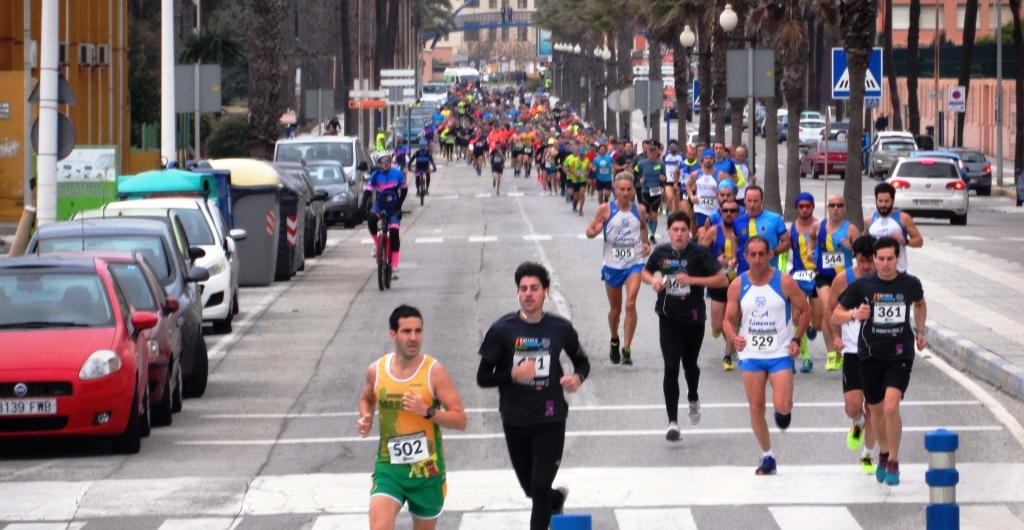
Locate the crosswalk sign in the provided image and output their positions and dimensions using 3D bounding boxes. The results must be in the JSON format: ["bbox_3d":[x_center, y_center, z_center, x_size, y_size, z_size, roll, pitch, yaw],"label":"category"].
[{"bbox_3d":[6.187,-3.422,162.000,0.900,0.900,0.050,0,1,0],"label":"crosswalk sign"}]

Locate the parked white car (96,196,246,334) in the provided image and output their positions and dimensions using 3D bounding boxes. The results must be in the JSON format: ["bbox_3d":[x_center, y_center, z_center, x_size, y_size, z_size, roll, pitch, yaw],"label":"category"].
[{"bbox_3d":[-4.056,-0.006,102.700,1.790,1.490,4.150,0,1,-2],"label":"parked white car"}]

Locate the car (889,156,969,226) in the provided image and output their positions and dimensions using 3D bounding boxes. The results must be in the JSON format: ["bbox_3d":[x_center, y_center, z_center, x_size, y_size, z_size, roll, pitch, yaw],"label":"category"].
[{"bbox_3d":[9.159,-1.615,199.300,1.790,1.480,4.200,0,1,0],"label":"car"}]

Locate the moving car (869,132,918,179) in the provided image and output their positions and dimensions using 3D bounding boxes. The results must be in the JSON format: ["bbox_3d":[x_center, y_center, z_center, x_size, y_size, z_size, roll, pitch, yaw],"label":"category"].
[{"bbox_3d":[13.619,-3.871,320.000,1.770,1.640,4.300,0,1,0],"label":"moving car"}]

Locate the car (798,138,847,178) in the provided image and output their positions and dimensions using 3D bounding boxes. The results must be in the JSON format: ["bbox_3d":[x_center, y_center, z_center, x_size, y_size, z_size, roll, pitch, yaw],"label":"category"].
[{"bbox_3d":[11.763,-3.893,334.000,1.700,1.410,4.100,0,1,-8],"label":"car"}]

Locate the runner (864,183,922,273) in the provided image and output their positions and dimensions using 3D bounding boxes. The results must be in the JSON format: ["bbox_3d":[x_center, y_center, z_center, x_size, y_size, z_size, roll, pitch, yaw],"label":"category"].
[{"bbox_3d":[3.554,0.113,85.000,0.570,1.750,0.680,0,1,0],"label":"runner"}]

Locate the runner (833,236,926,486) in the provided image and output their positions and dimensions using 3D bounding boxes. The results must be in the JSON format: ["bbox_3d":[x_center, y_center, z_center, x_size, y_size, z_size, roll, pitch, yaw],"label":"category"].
[{"bbox_3d":[2.592,0.680,63.800,0.660,1.735,0.700,0,1,0],"label":"runner"}]

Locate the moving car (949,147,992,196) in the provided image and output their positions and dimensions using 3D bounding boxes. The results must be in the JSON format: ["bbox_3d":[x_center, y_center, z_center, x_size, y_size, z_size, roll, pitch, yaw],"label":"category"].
[{"bbox_3d":[13.259,-2.749,269.200,1.800,1.440,4.400,0,1,0],"label":"moving car"}]

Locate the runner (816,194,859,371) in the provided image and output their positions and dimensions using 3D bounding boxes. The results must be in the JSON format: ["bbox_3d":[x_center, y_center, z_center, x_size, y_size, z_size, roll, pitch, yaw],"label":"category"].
[{"bbox_3d":[3.146,0.178,88.300,0.530,1.720,0.700,0,1,0],"label":"runner"}]

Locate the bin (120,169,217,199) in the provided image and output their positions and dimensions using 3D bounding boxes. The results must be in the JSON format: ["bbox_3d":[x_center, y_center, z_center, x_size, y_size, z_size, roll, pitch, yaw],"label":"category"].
[{"bbox_3d":[-4.440,-0.407,117.000,1.300,1.710,1.600,0,1,0],"label":"bin"}]

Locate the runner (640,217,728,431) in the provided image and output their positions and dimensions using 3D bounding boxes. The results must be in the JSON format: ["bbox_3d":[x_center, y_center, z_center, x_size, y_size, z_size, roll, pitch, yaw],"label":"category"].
[{"bbox_3d":[1.347,0.478,70.300,0.680,1.770,0.750,0,1,0],"label":"runner"}]

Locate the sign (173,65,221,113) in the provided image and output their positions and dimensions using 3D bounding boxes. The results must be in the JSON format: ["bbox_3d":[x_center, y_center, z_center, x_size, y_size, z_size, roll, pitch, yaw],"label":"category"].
[{"bbox_3d":[-5.946,-3.329,171.000,0.900,0.900,0.060,0,1,0],"label":"sign"}]

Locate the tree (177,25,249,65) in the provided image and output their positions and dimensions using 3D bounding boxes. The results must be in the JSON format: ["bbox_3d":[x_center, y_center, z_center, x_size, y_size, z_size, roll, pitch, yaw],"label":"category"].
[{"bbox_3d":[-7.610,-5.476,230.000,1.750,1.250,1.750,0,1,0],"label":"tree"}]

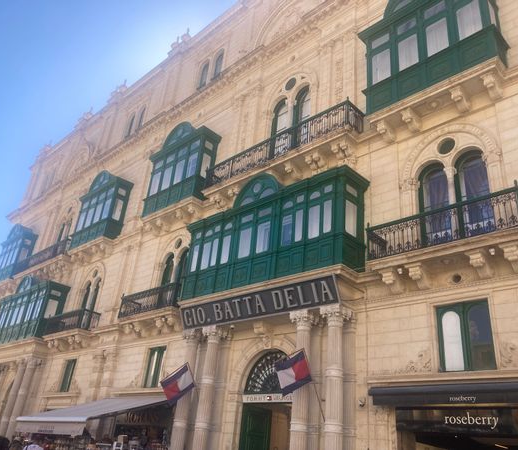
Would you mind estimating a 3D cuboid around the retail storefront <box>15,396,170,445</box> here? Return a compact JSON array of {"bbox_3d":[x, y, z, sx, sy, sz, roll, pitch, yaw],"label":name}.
[{"bbox_3d":[-6.536,8.118,18.136,5.463,3.520,3.220,-19,-36,40],"label":"retail storefront"}]

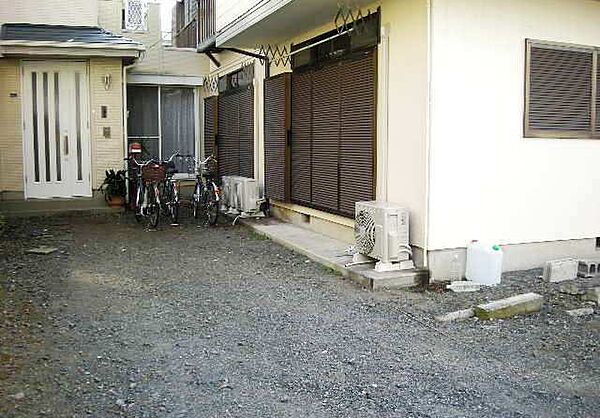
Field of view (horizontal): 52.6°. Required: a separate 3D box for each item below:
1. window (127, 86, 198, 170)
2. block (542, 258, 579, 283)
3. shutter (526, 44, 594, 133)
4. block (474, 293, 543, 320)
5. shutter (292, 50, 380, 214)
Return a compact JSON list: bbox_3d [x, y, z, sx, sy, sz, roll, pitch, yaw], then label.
[{"bbox_3d":[-3.012,-1.652,13.100,1.599,1.972,0.100,-1,6,-15],"label":"window"},{"bbox_3d":[2.550,0.598,5.960,0.385,0.190,0.110,-3,7,-28],"label":"block"},{"bbox_3d":[2.672,-1.206,6.182,0.815,0.810,0.045,-2,7,-22],"label":"shutter"},{"bbox_3d":[1.650,0.772,4.805,0.580,0.115,0.135,-3,7,-29],"label":"block"},{"bbox_3d":[0.325,-0.913,7.674,0.070,1.842,2.488,-2,6,-22],"label":"shutter"}]

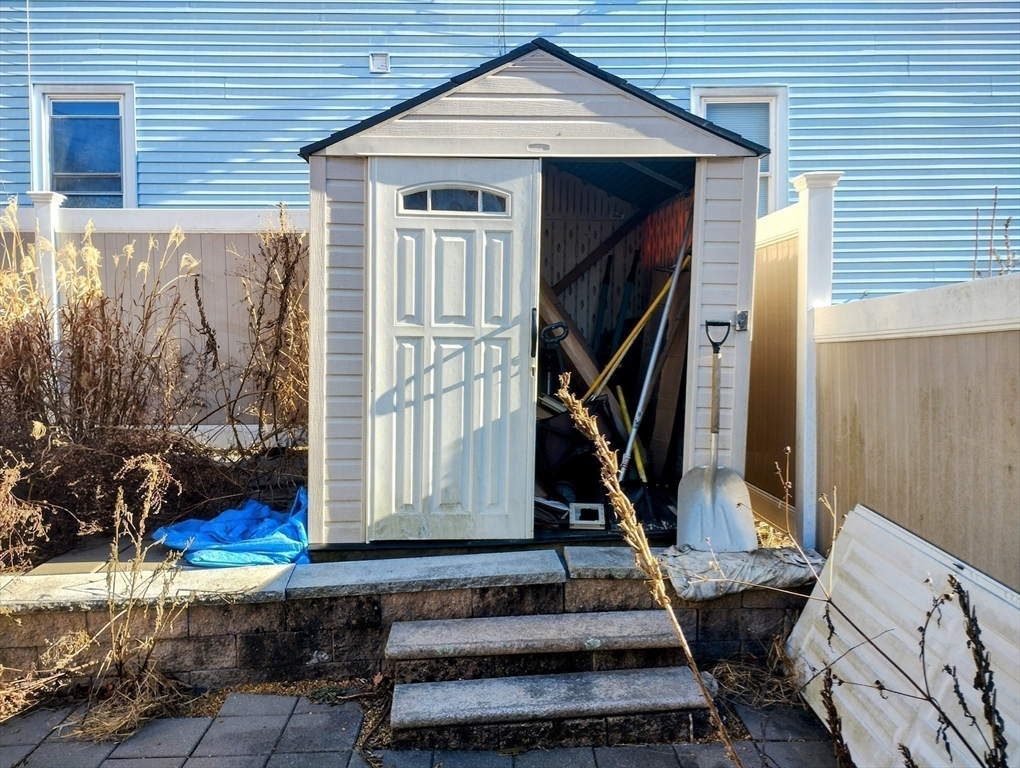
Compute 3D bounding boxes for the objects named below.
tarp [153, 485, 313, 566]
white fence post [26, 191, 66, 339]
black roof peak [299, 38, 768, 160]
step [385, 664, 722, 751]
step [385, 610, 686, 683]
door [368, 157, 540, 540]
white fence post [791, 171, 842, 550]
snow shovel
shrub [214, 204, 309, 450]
[{"bbox_3d":[-1.357,0.693,4.197,0.780,0.240,0.620,0,3,0],"label":"tarp"},{"bbox_3d":[-3.425,-0.438,6.134,0.190,1.974,0.190,0,3,0],"label":"white fence post"},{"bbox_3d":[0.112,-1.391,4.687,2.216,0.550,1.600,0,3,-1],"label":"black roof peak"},{"bbox_3d":[0.146,1.262,3.274,1.210,0.145,0.320,-1,3,-7],"label":"step"},{"bbox_3d":[0.091,1.106,3.490,1.210,0.145,0.320,-1,3,-7],"label":"step"},{"bbox_3d":[-0.279,-0.159,4.048,0.835,1.865,0.050,0,3,-1],"label":"door"},{"bbox_3d":[1.620,-0.110,4.401,0.190,2.041,0.190,0,3,-2],"label":"white fence post"},{"bbox_3d":[0.989,0.247,3.956,0.385,1.099,0.160,0,-4,-2],"label":"snow shovel"},{"bbox_3d":[-1.681,-0.381,5.787,0.700,1.736,0.520,0,3,0],"label":"shrub"}]

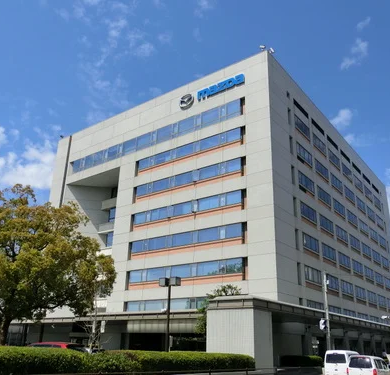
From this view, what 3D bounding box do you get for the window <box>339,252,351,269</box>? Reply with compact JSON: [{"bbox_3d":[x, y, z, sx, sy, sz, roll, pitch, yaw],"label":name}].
[{"bbox_3d":[20.575,10.078,57.252,0.180,1.683,4.676,-14,-26,35],"label":"window"}]

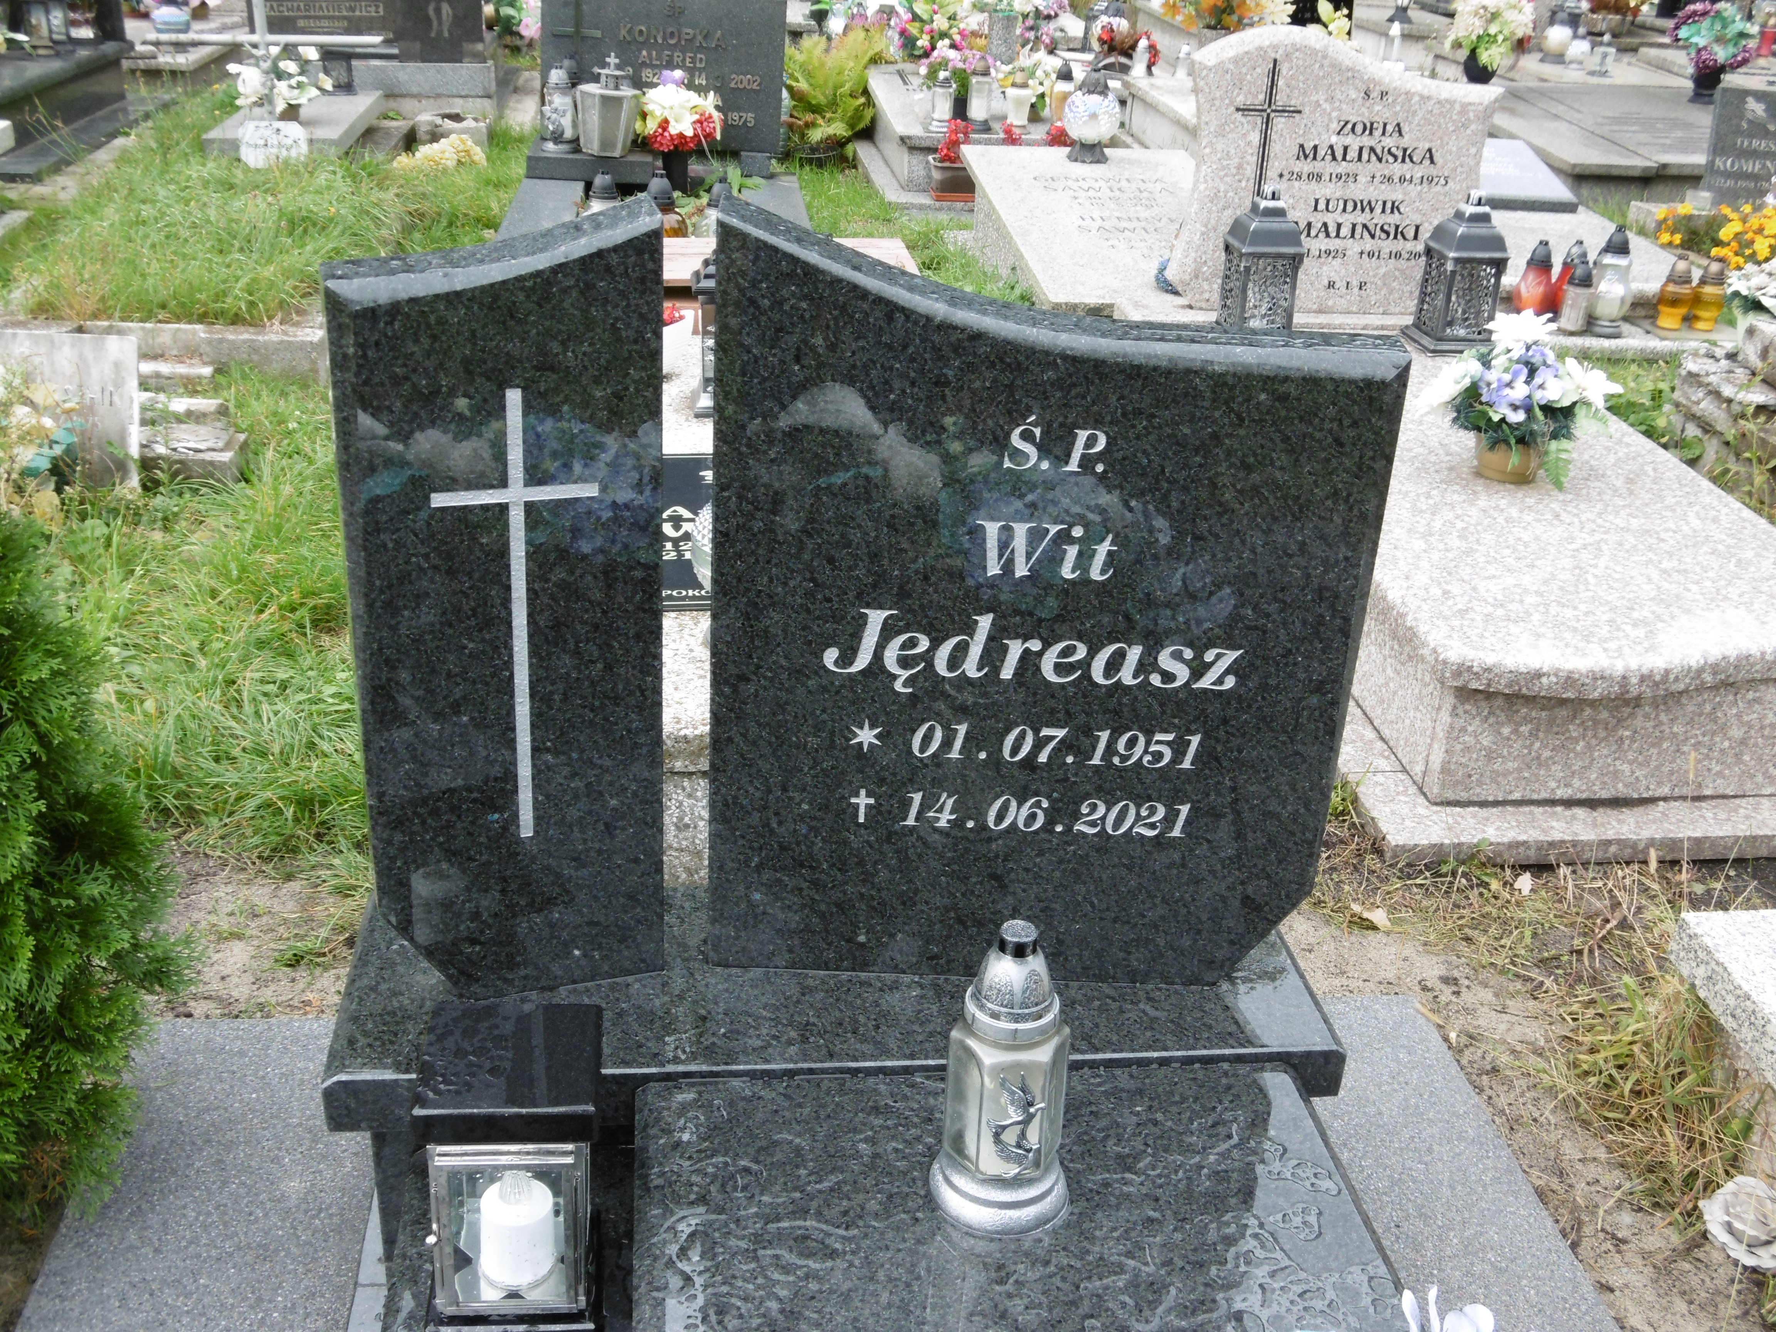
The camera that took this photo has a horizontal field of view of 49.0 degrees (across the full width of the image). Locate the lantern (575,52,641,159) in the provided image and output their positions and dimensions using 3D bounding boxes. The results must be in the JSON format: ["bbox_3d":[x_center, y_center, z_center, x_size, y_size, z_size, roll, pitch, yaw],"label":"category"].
[{"bbox_3d":[-0.798,-1.596,5.500,0.185,0.265,0.180,0,27,-7],"label":"lantern"}]

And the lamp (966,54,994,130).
[{"bbox_3d":[0.328,-1.992,6.755,0.090,0.238,0.090,0,25,-7],"label":"lamp"}]

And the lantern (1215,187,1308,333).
[{"bbox_3d":[0.824,-0.878,4.253,0.180,0.345,0.180,0,25,-7],"label":"lantern"}]

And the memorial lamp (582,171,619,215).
[{"bbox_3d":[-0.713,-1.110,4.816,0.105,0.222,0.105,0,27,-7],"label":"memorial lamp"}]

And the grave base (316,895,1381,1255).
[{"bbox_3d":[-0.061,0.418,2.091,1.000,0.230,0.335,0,25,-7],"label":"grave base"}]

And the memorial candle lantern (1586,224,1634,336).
[{"bbox_3d":[1.891,-1.006,5.053,0.115,0.276,0.115,0,27,-7],"label":"memorial candle lantern"}]

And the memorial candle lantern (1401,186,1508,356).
[{"bbox_3d":[1.277,-0.877,4.300,0.180,0.345,0.180,0,25,-7],"label":"memorial candle lantern"}]

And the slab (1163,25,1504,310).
[{"bbox_3d":[0.970,-1.079,4.276,0.695,0.597,0.090,0,27,-7],"label":"slab"}]

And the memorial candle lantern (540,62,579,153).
[{"bbox_3d":[-0.984,-1.673,5.827,0.110,0.248,0.110,4,25,2],"label":"memorial candle lantern"}]

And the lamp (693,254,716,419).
[{"bbox_3d":[-0.243,-0.587,3.192,0.142,0.330,0.142,0,27,-7],"label":"lamp"}]

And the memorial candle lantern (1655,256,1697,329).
[{"bbox_3d":[2.176,-1.037,5.381,0.092,0.198,0.092,0,25,-7],"label":"memorial candle lantern"}]

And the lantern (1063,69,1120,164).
[{"bbox_3d":[0.562,-1.489,5.262,0.156,0.231,0.156,0,27,-7],"label":"lantern"}]

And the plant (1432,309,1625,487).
[{"bbox_3d":[1.150,-0.481,3.510,0.330,0.290,0.280,0,25,-7],"label":"plant"}]

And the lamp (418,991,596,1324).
[{"bbox_3d":[-0.322,0.447,1.688,0.147,0.265,0.150,0,25,-7],"label":"lamp"}]

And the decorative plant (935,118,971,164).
[{"bbox_3d":[0.203,-1.636,6.074,0.117,0.147,0.110,0,27,-7],"label":"decorative plant"}]

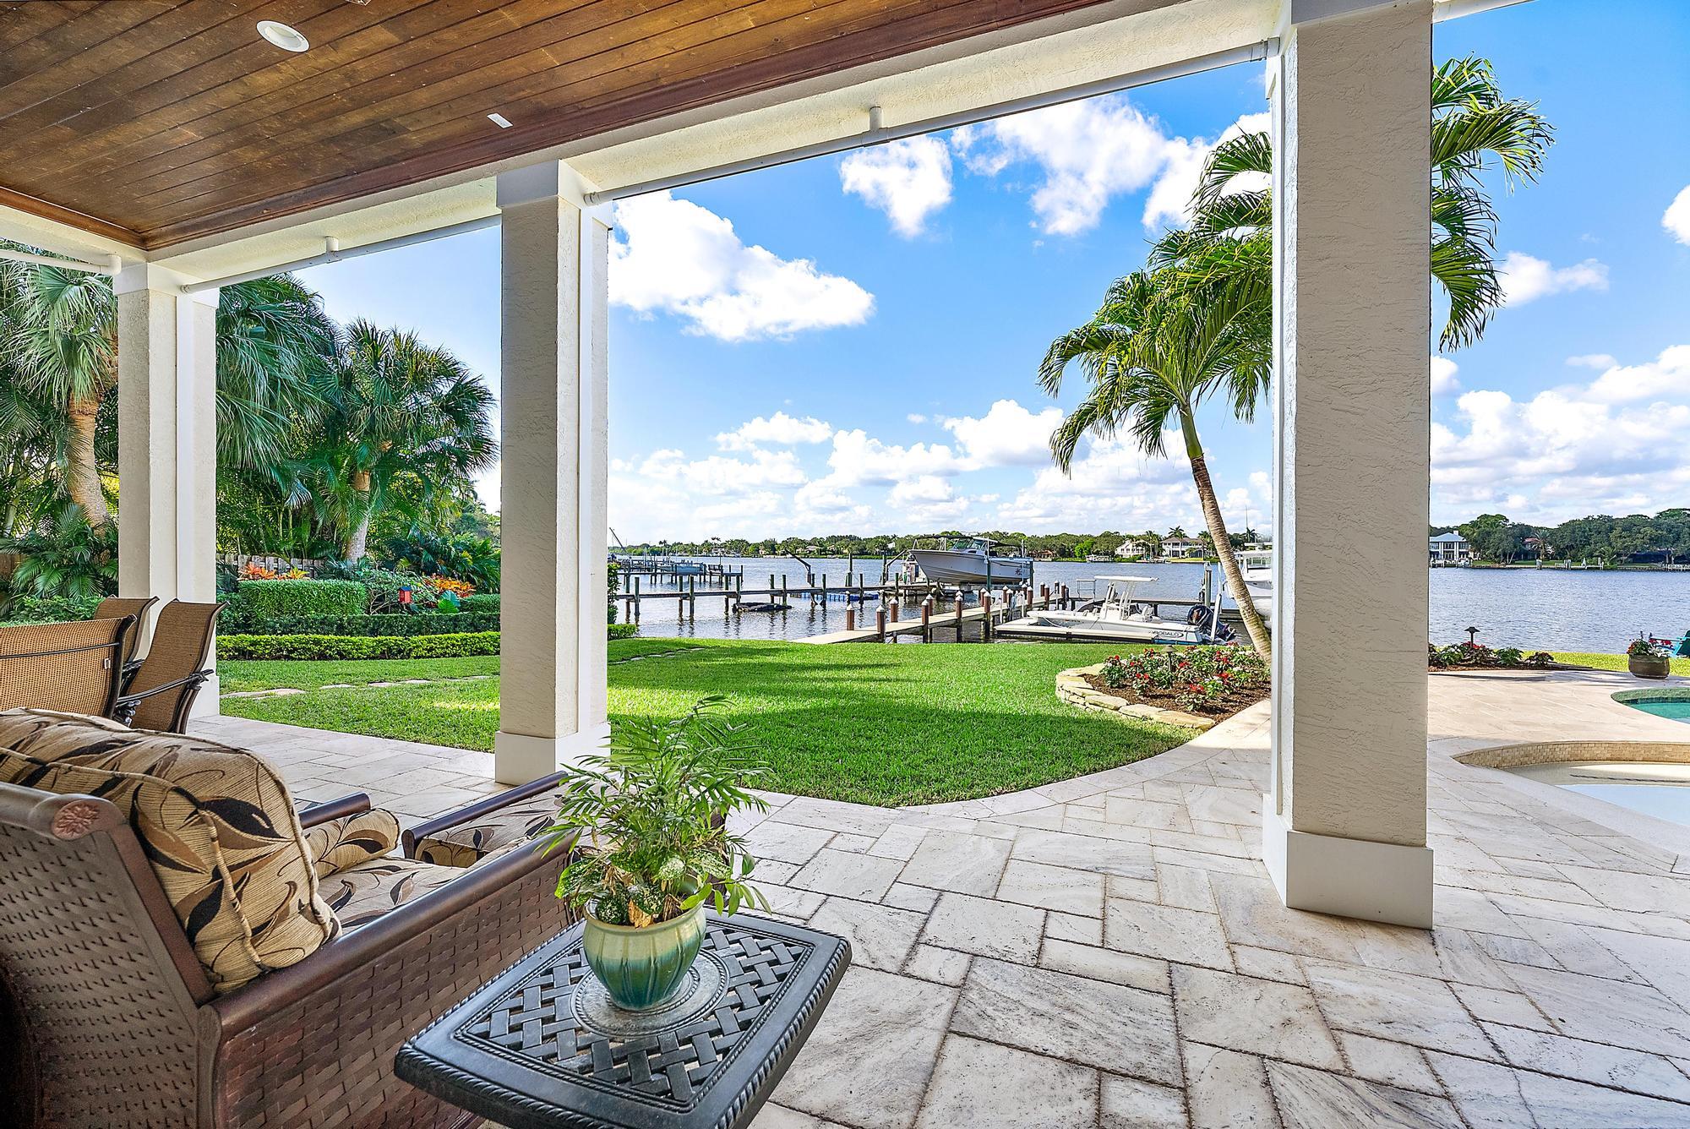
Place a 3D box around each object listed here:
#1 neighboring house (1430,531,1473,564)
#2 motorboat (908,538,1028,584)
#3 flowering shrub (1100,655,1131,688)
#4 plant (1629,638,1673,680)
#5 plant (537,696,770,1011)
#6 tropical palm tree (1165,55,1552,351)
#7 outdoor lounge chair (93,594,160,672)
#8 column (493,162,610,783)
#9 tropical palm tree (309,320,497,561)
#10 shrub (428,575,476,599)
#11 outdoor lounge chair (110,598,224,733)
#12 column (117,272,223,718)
[{"bbox_3d":[177.967,-5.053,195.000,13.000,9.000,12.000,1,0,30],"label":"neighboring house"},{"bbox_3d":[7.479,-0.404,39.000,7.600,2.850,2.600,0,0,-14],"label":"motorboat"},{"bbox_3d":[2.881,1.107,7.000,0.310,0.360,0.310,0,0,21],"label":"flowering shrub"},{"bbox_3d":[9.485,1.060,7.750,0.340,0.510,0.340,0,0,0],"label":"plant"},{"bbox_3d":[-0.349,0.509,1.200,0.400,0.520,0.400,0,0,0],"label":"plant"},{"bbox_3d":[6.364,-2.400,8.200,4.000,7.300,4.000,0,0,21],"label":"tropical palm tree"},{"bbox_3d":[-4.700,0.752,3.900,0.620,1.090,0.720,0,0,21],"label":"outdoor lounge chair"},{"bbox_3d":[-1.800,-0.506,4.080,0.460,3.630,0.460,0,0,21],"label":"column"},{"bbox_3d":[-9.135,-1.987,13.600,3.400,6.100,3.400,0,0,21],"label":"tropical palm tree"},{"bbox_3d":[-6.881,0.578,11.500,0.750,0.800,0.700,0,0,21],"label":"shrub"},{"bbox_3d":[-3.870,0.761,3.500,0.620,1.090,0.720,0,0,21],"label":"outdoor lounge chair"},{"bbox_3d":[-5.600,-0.540,5.450,0.460,3.630,0.460,0,0,21],"label":"column"}]

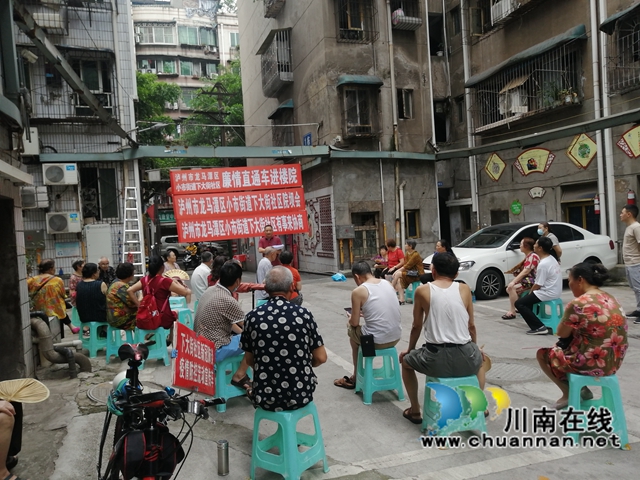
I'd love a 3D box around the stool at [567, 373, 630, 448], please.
[{"bbox_3d":[1.842,1.100,3.249,0.345,0.447,0.340,-3,1,23],"label":"stool"}]

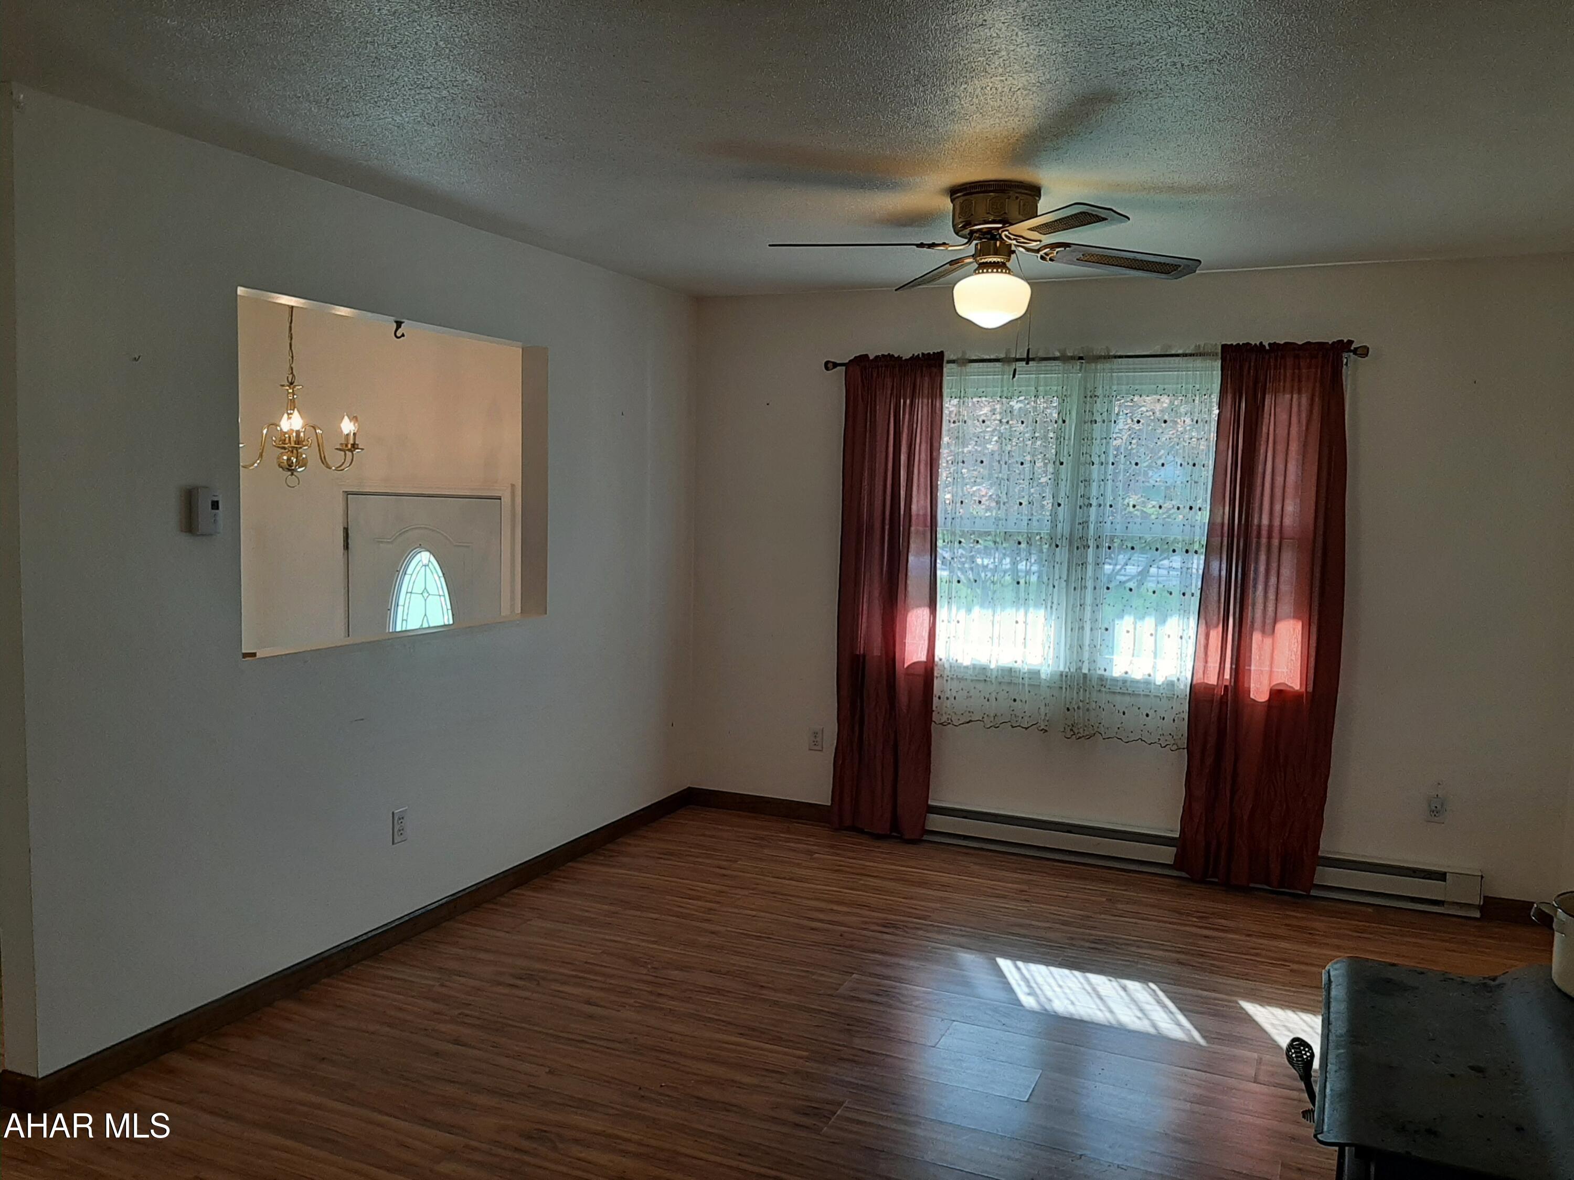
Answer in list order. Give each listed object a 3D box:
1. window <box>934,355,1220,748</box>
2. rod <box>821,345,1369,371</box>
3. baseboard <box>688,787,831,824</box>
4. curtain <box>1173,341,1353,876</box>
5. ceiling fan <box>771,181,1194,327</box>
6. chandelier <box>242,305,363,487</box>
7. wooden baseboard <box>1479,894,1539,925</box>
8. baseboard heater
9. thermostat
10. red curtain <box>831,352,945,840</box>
[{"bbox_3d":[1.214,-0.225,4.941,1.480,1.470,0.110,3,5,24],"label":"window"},{"bbox_3d":[1.161,-0.937,4.819,2.180,0.050,0.060,3,5,24],"label":"rod"},{"bbox_3d":[-0.071,1.035,5.618,0.870,0.092,0.015,3,5,24],"label":"baseboard"},{"bbox_3d":[1.834,0.107,4.576,0.520,2.110,0.120,3,5,24],"label":"curtain"},{"bbox_3d":[0.610,-0.975,3.494,1.180,0.400,1.180,3,5,24],"label":"ceiling fan"},{"bbox_3d":[-1.964,-0.837,4.695,0.580,0.830,0.580,3,5,24],"label":"chandelier"},{"bbox_3d":[2.696,1.198,4.358,0.240,0.092,0.015,3,5,24],"label":"wooden baseboard"},{"bbox_3d":[1.464,1.072,4.886,2.430,0.175,0.068,3,5,24],"label":"baseboard heater"},{"bbox_3d":[-1.564,-0.210,3.186,0.036,0.126,0.075,3,5,24],"label":"thermostat"},{"bbox_3d":[0.439,0.038,5.212,0.465,2.130,0.110,3,5,24],"label":"red curtain"}]

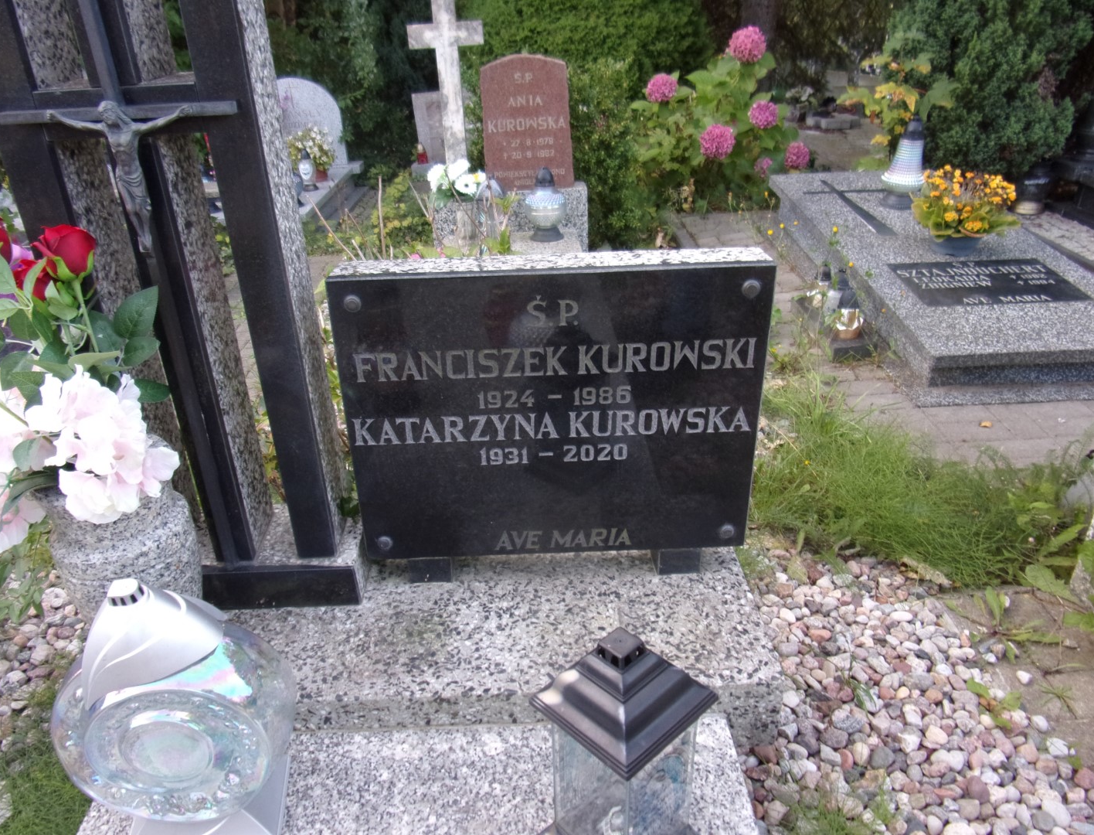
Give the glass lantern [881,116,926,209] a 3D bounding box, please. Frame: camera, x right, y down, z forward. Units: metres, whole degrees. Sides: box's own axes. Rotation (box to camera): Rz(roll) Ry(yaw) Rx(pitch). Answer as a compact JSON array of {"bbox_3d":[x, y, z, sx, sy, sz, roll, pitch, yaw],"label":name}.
[{"bbox_3d":[1.595,-1.128,3.448,0.185,0.385,0.185,-1,29,0],"label":"glass lantern"}]

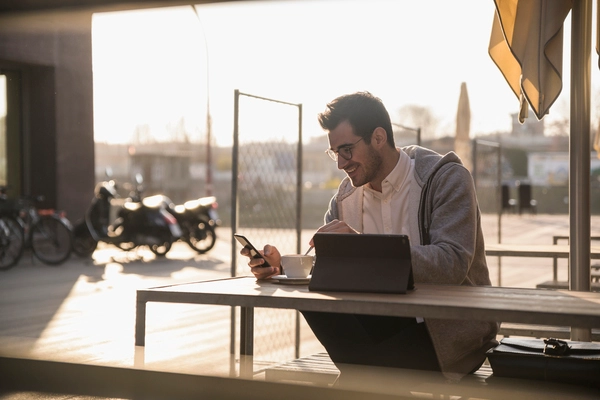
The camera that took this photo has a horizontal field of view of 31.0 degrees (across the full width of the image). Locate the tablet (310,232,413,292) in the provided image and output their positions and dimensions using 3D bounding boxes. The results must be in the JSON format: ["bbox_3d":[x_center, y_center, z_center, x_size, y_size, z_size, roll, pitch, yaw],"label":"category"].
[{"bbox_3d":[0.164,0.161,2.790,0.255,0.147,0.120,0,0,19],"label":"tablet"}]

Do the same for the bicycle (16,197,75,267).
[{"bbox_3d":[-3.980,0.400,15.600,1.720,1.060,0.600,0,0,25],"label":"bicycle"}]

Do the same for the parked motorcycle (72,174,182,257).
[{"bbox_3d":[-2.830,0.245,17.600,1.940,1.320,0.700,0,0,17],"label":"parked motorcycle"}]

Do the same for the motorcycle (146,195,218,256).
[{"bbox_3d":[-2.250,0.300,18.600,2.030,1.220,0.750,0,0,25],"label":"motorcycle"}]

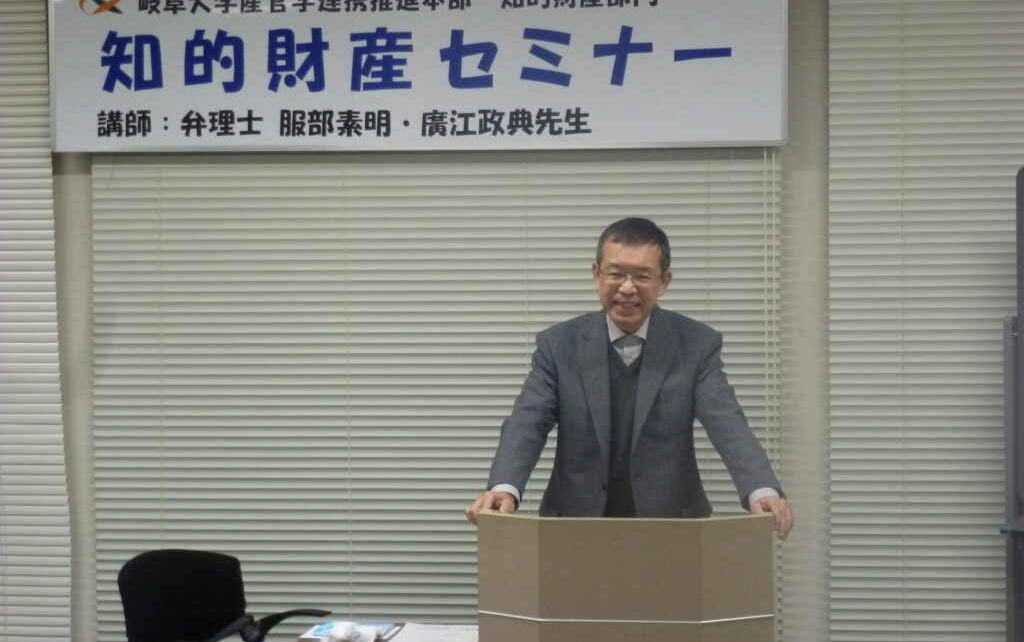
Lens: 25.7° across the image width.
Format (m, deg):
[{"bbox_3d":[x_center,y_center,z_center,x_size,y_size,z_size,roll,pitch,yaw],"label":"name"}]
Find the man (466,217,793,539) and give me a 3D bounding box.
[{"bbox_3d":[0.274,0.578,4.997,0.690,1.620,0.530,0,2,6],"label":"man"}]

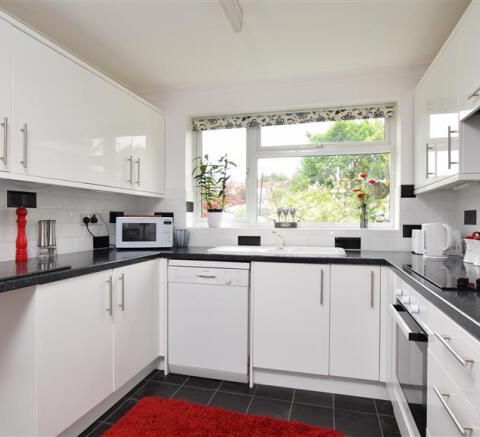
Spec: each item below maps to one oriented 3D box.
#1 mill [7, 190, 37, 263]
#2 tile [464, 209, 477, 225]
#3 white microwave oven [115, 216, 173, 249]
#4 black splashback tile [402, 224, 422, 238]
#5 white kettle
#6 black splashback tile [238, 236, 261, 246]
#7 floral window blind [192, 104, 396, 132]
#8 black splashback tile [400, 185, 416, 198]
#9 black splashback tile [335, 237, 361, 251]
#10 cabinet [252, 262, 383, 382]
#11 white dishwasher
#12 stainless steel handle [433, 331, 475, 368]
[{"bbox_3d":[-1.188,0.077,1.783,0.056,0.308,0.056,0,0,15],"label":"mill"},{"bbox_3d":[1.562,-0.004,2.215,0.010,0.096,0.199,0,0,15],"label":"tile"},{"bbox_3d":[-0.787,0.116,2.730,0.435,0.252,0.330,0,0,-15],"label":"white microwave oven"},{"bbox_3d":[1.355,0.100,2.502,0.199,0.096,0.010,0,0,15],"label":"black splashback tile"},{"bbox_3d":[1.272,0.140,2.120,0.178,0.220,0.140,0,0,41],"label":"white kettle"},{"bbox_3d":[0.085,0.198,2.850,0.199,0.096,0.010,0,0,15],"label":"black splashback tile"},{"bbox_3d":[0.406,-0.877,2.889,1.760,0.120,0.045,0,0,15],"label":"floral window blind"},{"bbox_3d":[1.282,-0.204,2.483,0.107,0.099,0.010,0,0,16],"label":"black splashback tile"},{"bbox_3d":[0.858,0.200,2.600,0.196,0.097,0.010,0,0,16],"label":"black splashback tile"},{"bbox_3d":[0.550,0.651,2.380,0.799,0.704,0.575,0,0,16],"label":"cabinet"},{"bbox_3d":[-0.152,0.722,2.569,0.600,0.828,0.580,0,0,16],"label":"white dishwasher"},{"bbox_3d":[0.581,0.351,0.891,0.035,0.012,0.227,0,0,16],"label":"stainless steel handle"}]

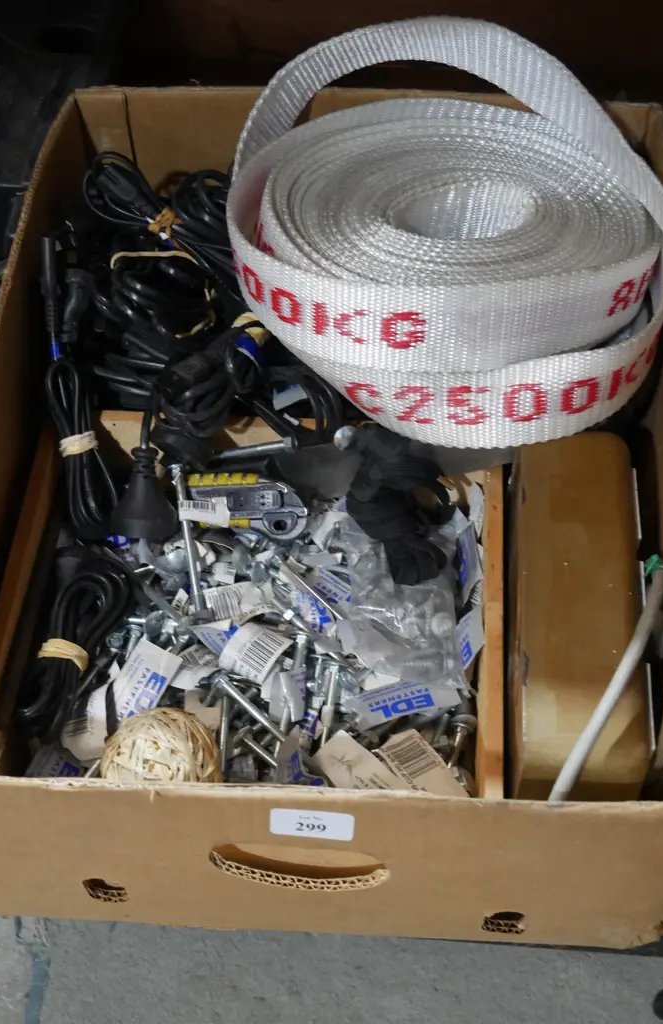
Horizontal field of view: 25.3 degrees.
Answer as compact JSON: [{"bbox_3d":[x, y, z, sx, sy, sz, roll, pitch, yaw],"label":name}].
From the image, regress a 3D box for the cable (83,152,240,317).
[{"bbox_3d":[-0.117,-0.191,1.018,0.080,0.055,0.145,-32,59,-22],"label":"cable"}]

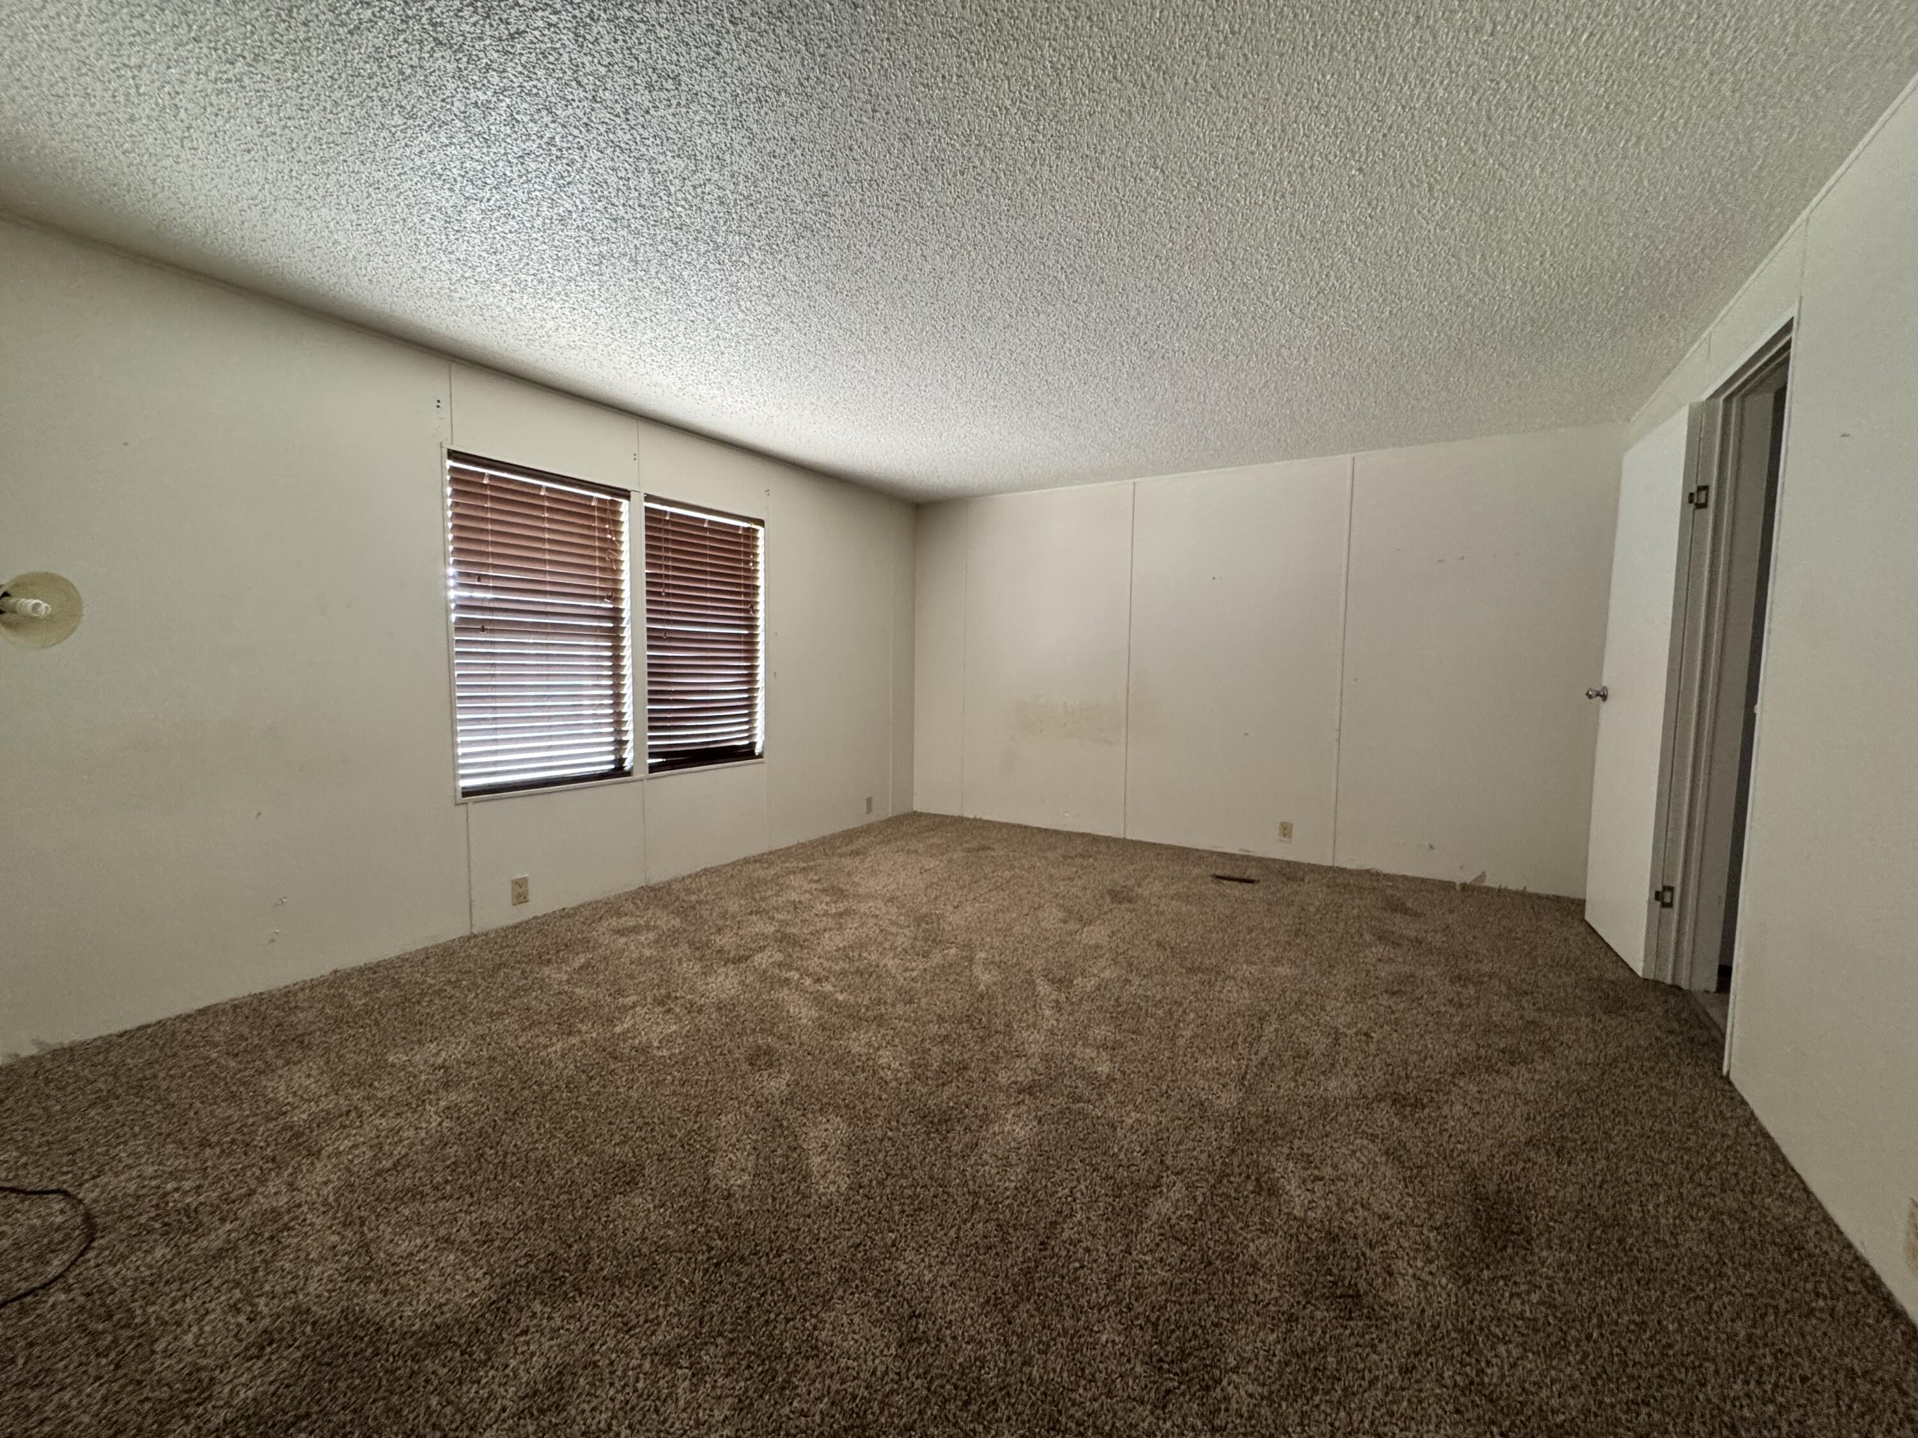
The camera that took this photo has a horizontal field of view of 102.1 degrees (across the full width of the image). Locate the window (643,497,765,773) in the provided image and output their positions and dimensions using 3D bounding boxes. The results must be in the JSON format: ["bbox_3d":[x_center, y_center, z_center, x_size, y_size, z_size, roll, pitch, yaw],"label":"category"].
[{"bbox_3d":[-1.321,-0.427,4.105,0.080,1.347,0.784,3,5,31],"label":"window"}]

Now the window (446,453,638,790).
[{"bbox_3d":[-1.768,-0.379,3.358,0.080,1.345,0.793,3,5,31],"label":"window"}]

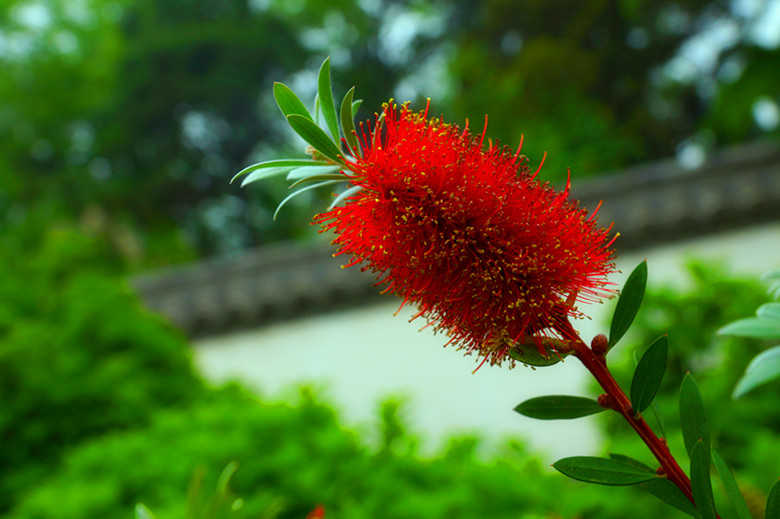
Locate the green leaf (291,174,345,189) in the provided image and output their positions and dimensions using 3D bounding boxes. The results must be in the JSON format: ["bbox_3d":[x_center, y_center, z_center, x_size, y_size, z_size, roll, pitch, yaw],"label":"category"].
[{"bbox_3d":[-0.026,-0.029,0.355,0.028,0.004,0.006,-15,42,-41],"label":"green leaf"}]

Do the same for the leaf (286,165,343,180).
[{"bbox_3d":[-0.029,-0.034,0.371,0.026,0.006,0.004,-10,-38,32],"label":"leaf"}]

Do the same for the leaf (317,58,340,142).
[{"bbox_3d":[-0.022,-0.058,0.363,0.006,0.035,0.004,-6,-4,-27],"label":"leaf"}]

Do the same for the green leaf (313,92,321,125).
[{"bbox_3d":[-0.026,-0.053,0.372,0.004,0.030,0.006,-34,-36,24],"label":"green leaf"}]

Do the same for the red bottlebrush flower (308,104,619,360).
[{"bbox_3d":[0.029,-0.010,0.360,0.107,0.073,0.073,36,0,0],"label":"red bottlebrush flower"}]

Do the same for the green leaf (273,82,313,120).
[{"bbox_3d":[-0.030,-0.052,0.363,0.006,0.038,0.004,-40,-3,-13],"label":"green leaf"}]

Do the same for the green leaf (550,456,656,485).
[{"bbox_3d":[0.080,0.077,0.357,0.042,0.010,0.004,6,-31,-8],"label":"green leaf"}]

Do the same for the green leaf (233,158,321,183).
[{"bbox_3d":[-0.039,-0.034,0.358,0.039,0.005,0.006,-10,36,-4],"label":"green leaf"}]

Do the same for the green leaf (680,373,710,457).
[{"bbox_3d":[0.116,0.067,0.368,0.010,0.048,0.005,-7,-5,1],"label":"green leaf"}]

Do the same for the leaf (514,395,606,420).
[{"bbox_3d":[0.063,0.054,0.357,0.036,0.009,0.004,-1,-24,-10],"label":"leaf"}]

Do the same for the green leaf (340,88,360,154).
[{"bbox_3d":[-0.014,-0.050,0.357,0.006,0.026,0.005,-14,15,-30],"label":"green leaf"}]

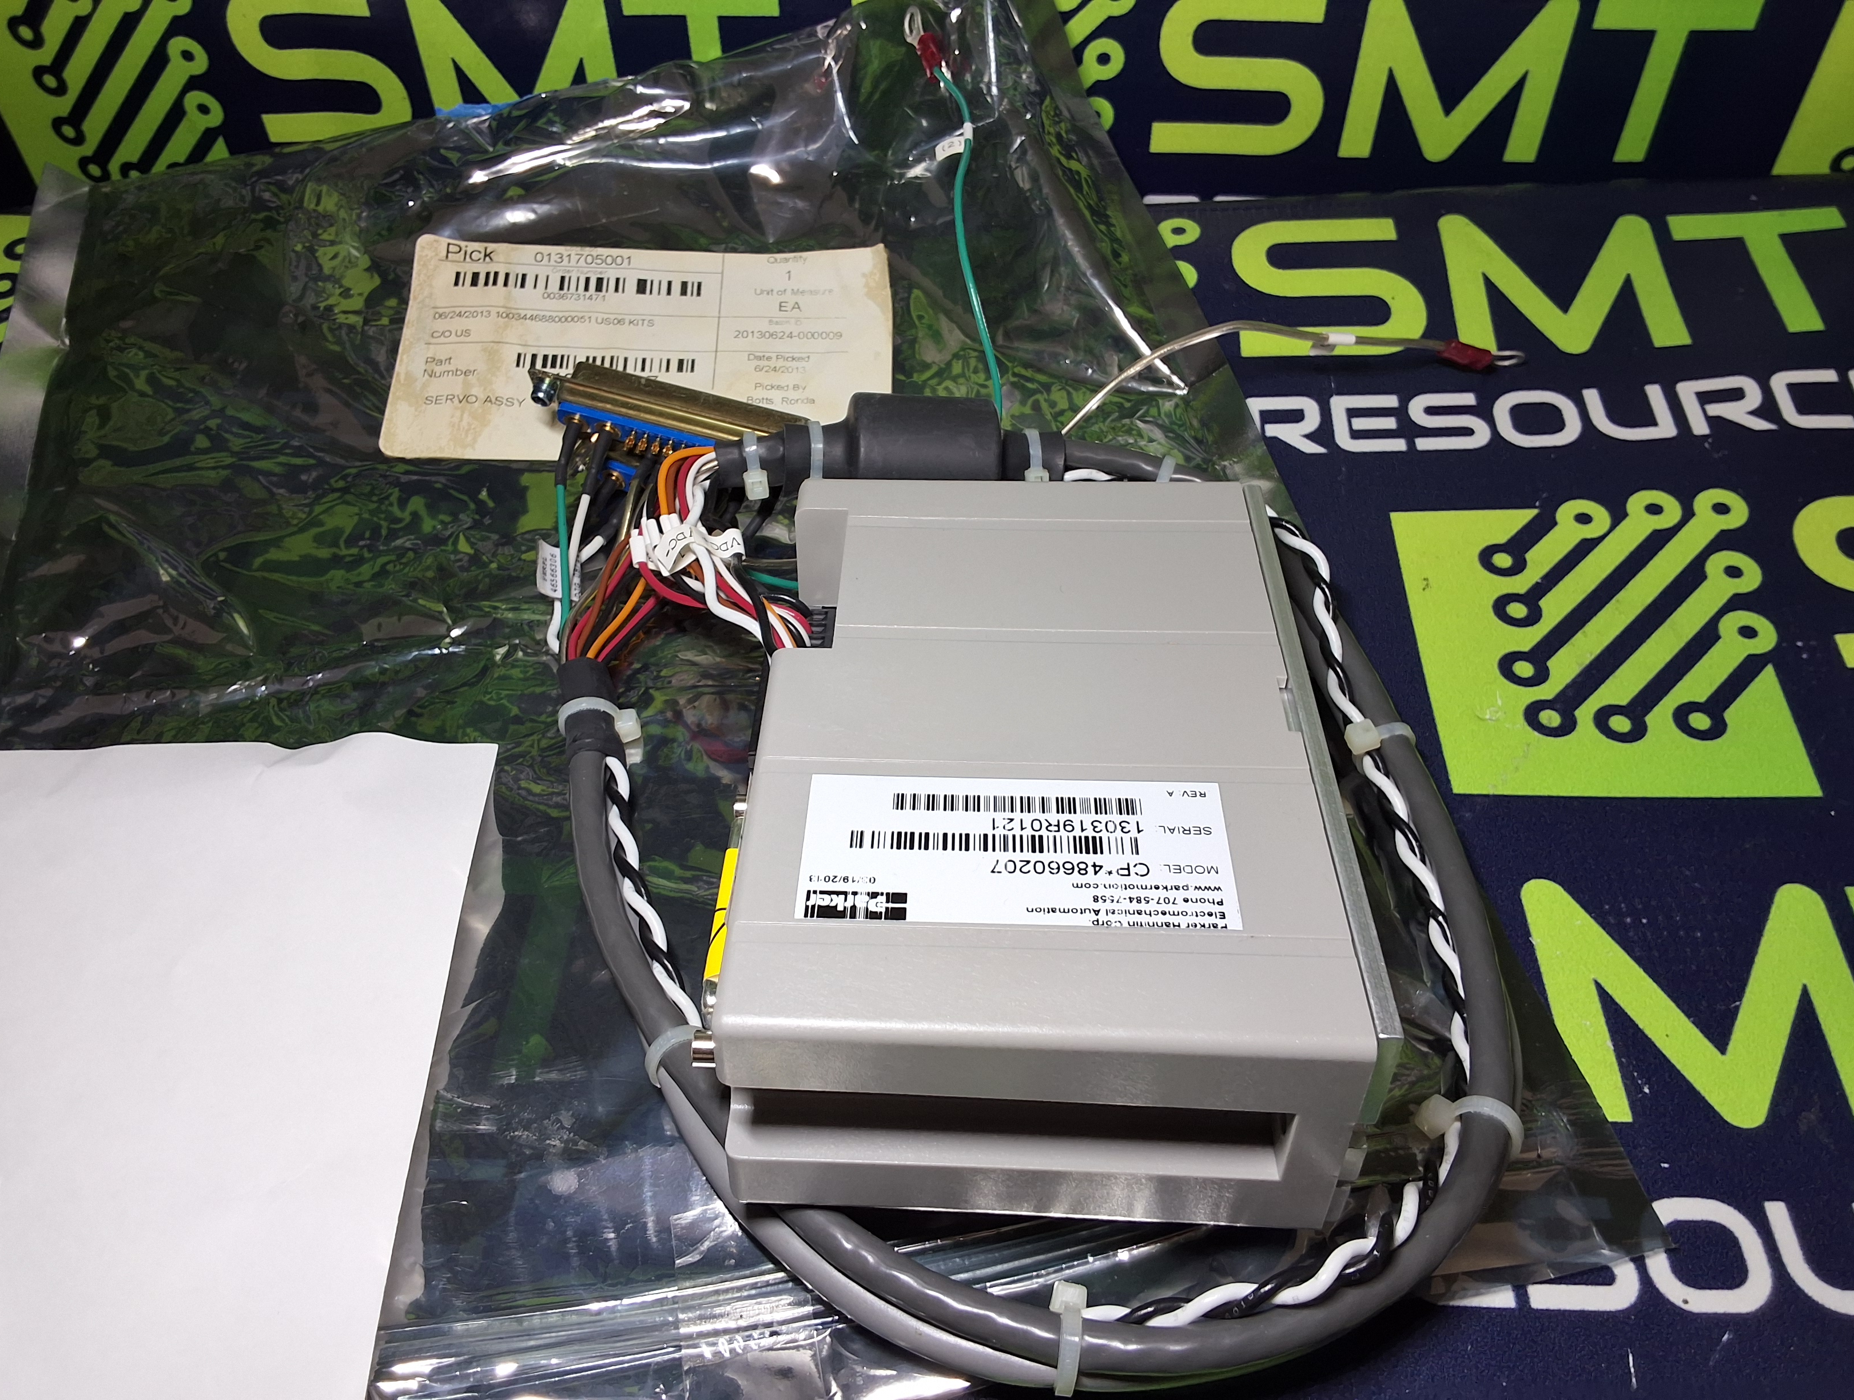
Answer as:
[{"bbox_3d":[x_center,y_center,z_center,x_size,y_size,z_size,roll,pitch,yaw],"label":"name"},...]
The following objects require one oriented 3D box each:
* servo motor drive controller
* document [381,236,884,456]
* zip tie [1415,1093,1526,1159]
[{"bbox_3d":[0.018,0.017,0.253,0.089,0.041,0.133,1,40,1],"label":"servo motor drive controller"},{"bbox_3d":[-0.071,-0.090,0.388,0.124,0.003,0.073,0,61,-5],"label":"document"},{"bbox_3d":[0.081,0.065,0.225,0.015,0.011,0.005,17,45,19],"label":"zip tie"}]

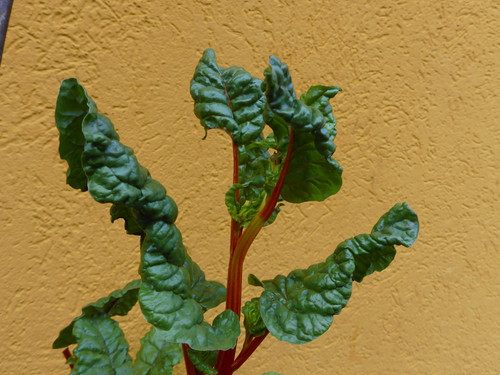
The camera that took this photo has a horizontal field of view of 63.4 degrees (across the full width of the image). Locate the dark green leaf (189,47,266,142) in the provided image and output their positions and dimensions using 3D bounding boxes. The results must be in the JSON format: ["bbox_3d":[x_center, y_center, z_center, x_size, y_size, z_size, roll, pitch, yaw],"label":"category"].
[{"bbox_3d":[-0.032,-0.134,0.600,0.112,0.143,0.075,-9,-7,6],"label":"dark green leaf"}]

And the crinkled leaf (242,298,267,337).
[{"bbox_3d":[0.008,0.186,0.580,0.037,0.055,0.038,0,-7,0],"label":"crinkled leaf"}]

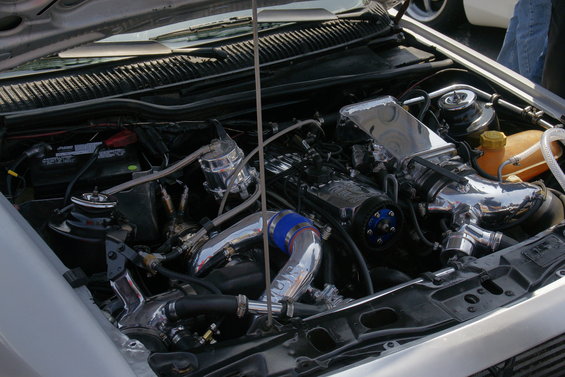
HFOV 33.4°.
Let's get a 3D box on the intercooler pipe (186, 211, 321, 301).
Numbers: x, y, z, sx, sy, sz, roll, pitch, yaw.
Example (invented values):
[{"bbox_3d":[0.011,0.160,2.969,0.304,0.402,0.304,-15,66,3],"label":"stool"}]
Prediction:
[{"bbox_3d":[-0.069,0.158,2.116,0.280,0.165,0.200,-10,28,-14],"label":"intercooler pipe"}]

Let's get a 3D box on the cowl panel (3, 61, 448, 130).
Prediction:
[{"bbox_3d":[-0.076,-0.257,2.361,1.260,0.090,0.150,-12,30,-24],"label":"cowl panel"}]

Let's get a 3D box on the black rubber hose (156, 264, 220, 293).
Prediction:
[{"bbox_3d":[-0.211,0.203,2.087,0.150,0.045,0.030,8,29,21],"label":"black rubber hose"}]

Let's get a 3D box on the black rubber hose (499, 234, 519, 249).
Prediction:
[{"bbox_3d":[0.510,0.121,2.115,0.030,0.030,0.065,-26,35,-37],"label":"black rubber hose"}]

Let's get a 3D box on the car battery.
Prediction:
[{"bbox_3d":[-0.501,0.014,2.461,0.265,0.190,0.178,-9,28,-11],"label":"car battery"}]

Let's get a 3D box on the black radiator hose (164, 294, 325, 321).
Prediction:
[{"bbox_3d":[-0.080,0.254,1.974,0.334,0.045,0.050,0,27,6],"label":"black radiator hose"}]

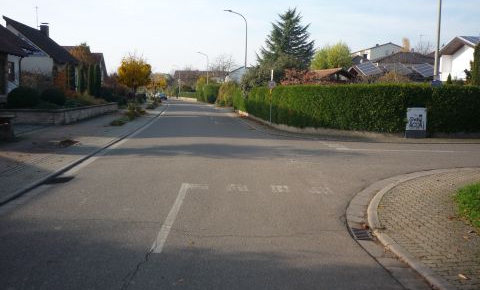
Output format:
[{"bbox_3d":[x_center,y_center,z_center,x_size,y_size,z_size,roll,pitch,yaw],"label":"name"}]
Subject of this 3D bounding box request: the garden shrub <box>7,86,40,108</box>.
[{"bbox_3d":[-12.375,-2.680,25.362,1.950,1.250,1.800,-1,7,-7],"label":"garden shrub"}]

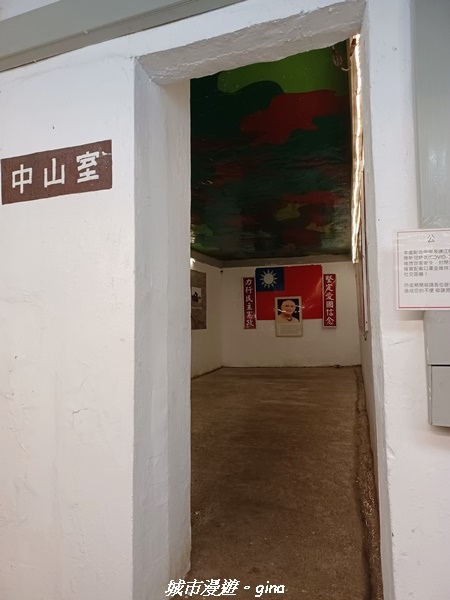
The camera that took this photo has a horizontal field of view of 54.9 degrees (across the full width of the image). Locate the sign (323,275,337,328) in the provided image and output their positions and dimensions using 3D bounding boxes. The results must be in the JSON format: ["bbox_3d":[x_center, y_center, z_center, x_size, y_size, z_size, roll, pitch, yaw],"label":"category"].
[{"bbox_3d":[2.405,0.023,9.928,0.275,1.223,0.030,-2,-3,15],"label":"sign"}]

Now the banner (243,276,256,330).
[{"bbox_3d":[0.594,0.081,10.413,0.287,1.242,0.030,-2,-3,15],"label":"banner"}]

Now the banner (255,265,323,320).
[{"bbox_3d":[1.503,-0.157,10.196,1.534,1.239,0.020,-2,-3,15],"label":"banner"}]

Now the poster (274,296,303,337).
[{"bbox_3d":[1.498,0.400,10.143,0.621,0.930,0.030,-2,-3,15],"label":"poster"}]

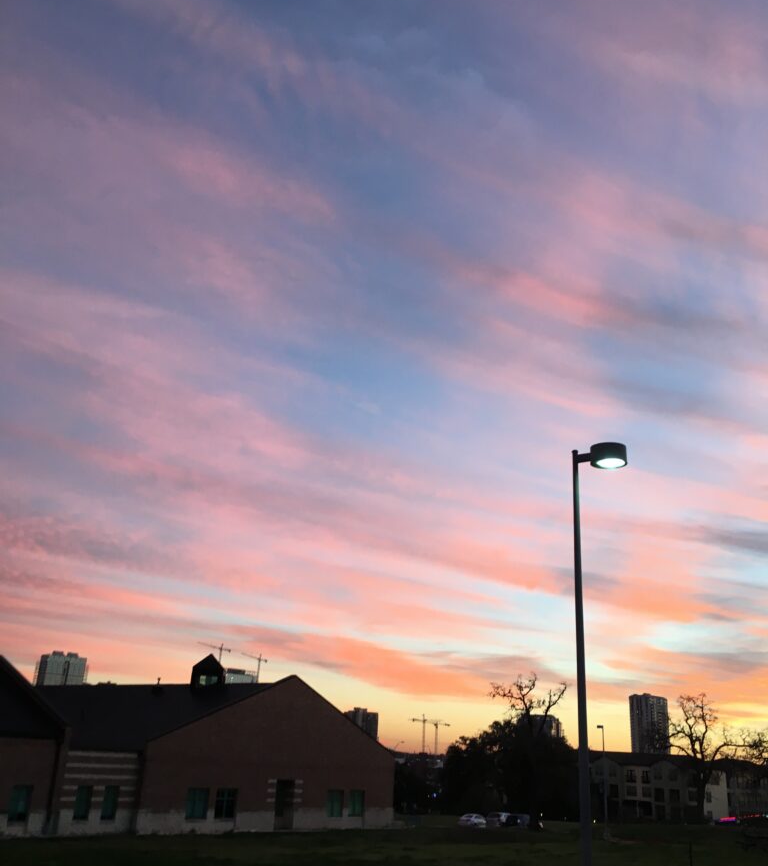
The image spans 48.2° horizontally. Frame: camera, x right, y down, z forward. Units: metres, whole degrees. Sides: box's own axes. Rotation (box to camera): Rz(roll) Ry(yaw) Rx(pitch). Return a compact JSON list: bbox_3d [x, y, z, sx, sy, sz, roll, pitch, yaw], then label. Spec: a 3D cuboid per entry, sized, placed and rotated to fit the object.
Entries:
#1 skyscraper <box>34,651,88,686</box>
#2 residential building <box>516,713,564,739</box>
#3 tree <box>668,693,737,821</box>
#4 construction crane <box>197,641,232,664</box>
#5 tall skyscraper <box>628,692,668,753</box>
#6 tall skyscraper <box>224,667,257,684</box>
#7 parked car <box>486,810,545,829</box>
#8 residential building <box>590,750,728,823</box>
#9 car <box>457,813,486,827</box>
[{"bbox_3d":[-337.968,273.035,874.084,40.000,90.350,34.000,14,-23,-26],"label":"skyscraper"},{"bbox_3d":[153.592,306.095,840.122,41.000,56.070,28.000,9,-21,-14],"label":"residential building"},{"bbox_3d":[43.439,44.211,117.227,8.000,15.740,7.800,3,-21,0],"label":"tree"},{"bbox_3d":[-192.766,290.789,939.171,7.000,118.230,70.000,-4,-22,18],"label":"construction crane"},{"bbox_3d":[260.015,298.663,836.199,29.000,78.340,27.000,20,-26,-37],"label":"tall skyscraper"},{"bbox_3d":[-157.347,299.041,914.320,31.000,89.000,28.000,13,-23,-24],"label":"tall skyscraper"},{"bbox_3d":[15.479,45.898,101.752,1.950,1.600,4.900,-15,-27,40],"label":"parked car"},{"bbox_3d":[50.957,65.897,159.902,22.500,11.910,15.000,3,-21,0],"label":"residential building"},{"bbox_3d":[10.735,47.319,104.764,1.800,1.430,4.500,-8,-23,28],"label":"car"}]

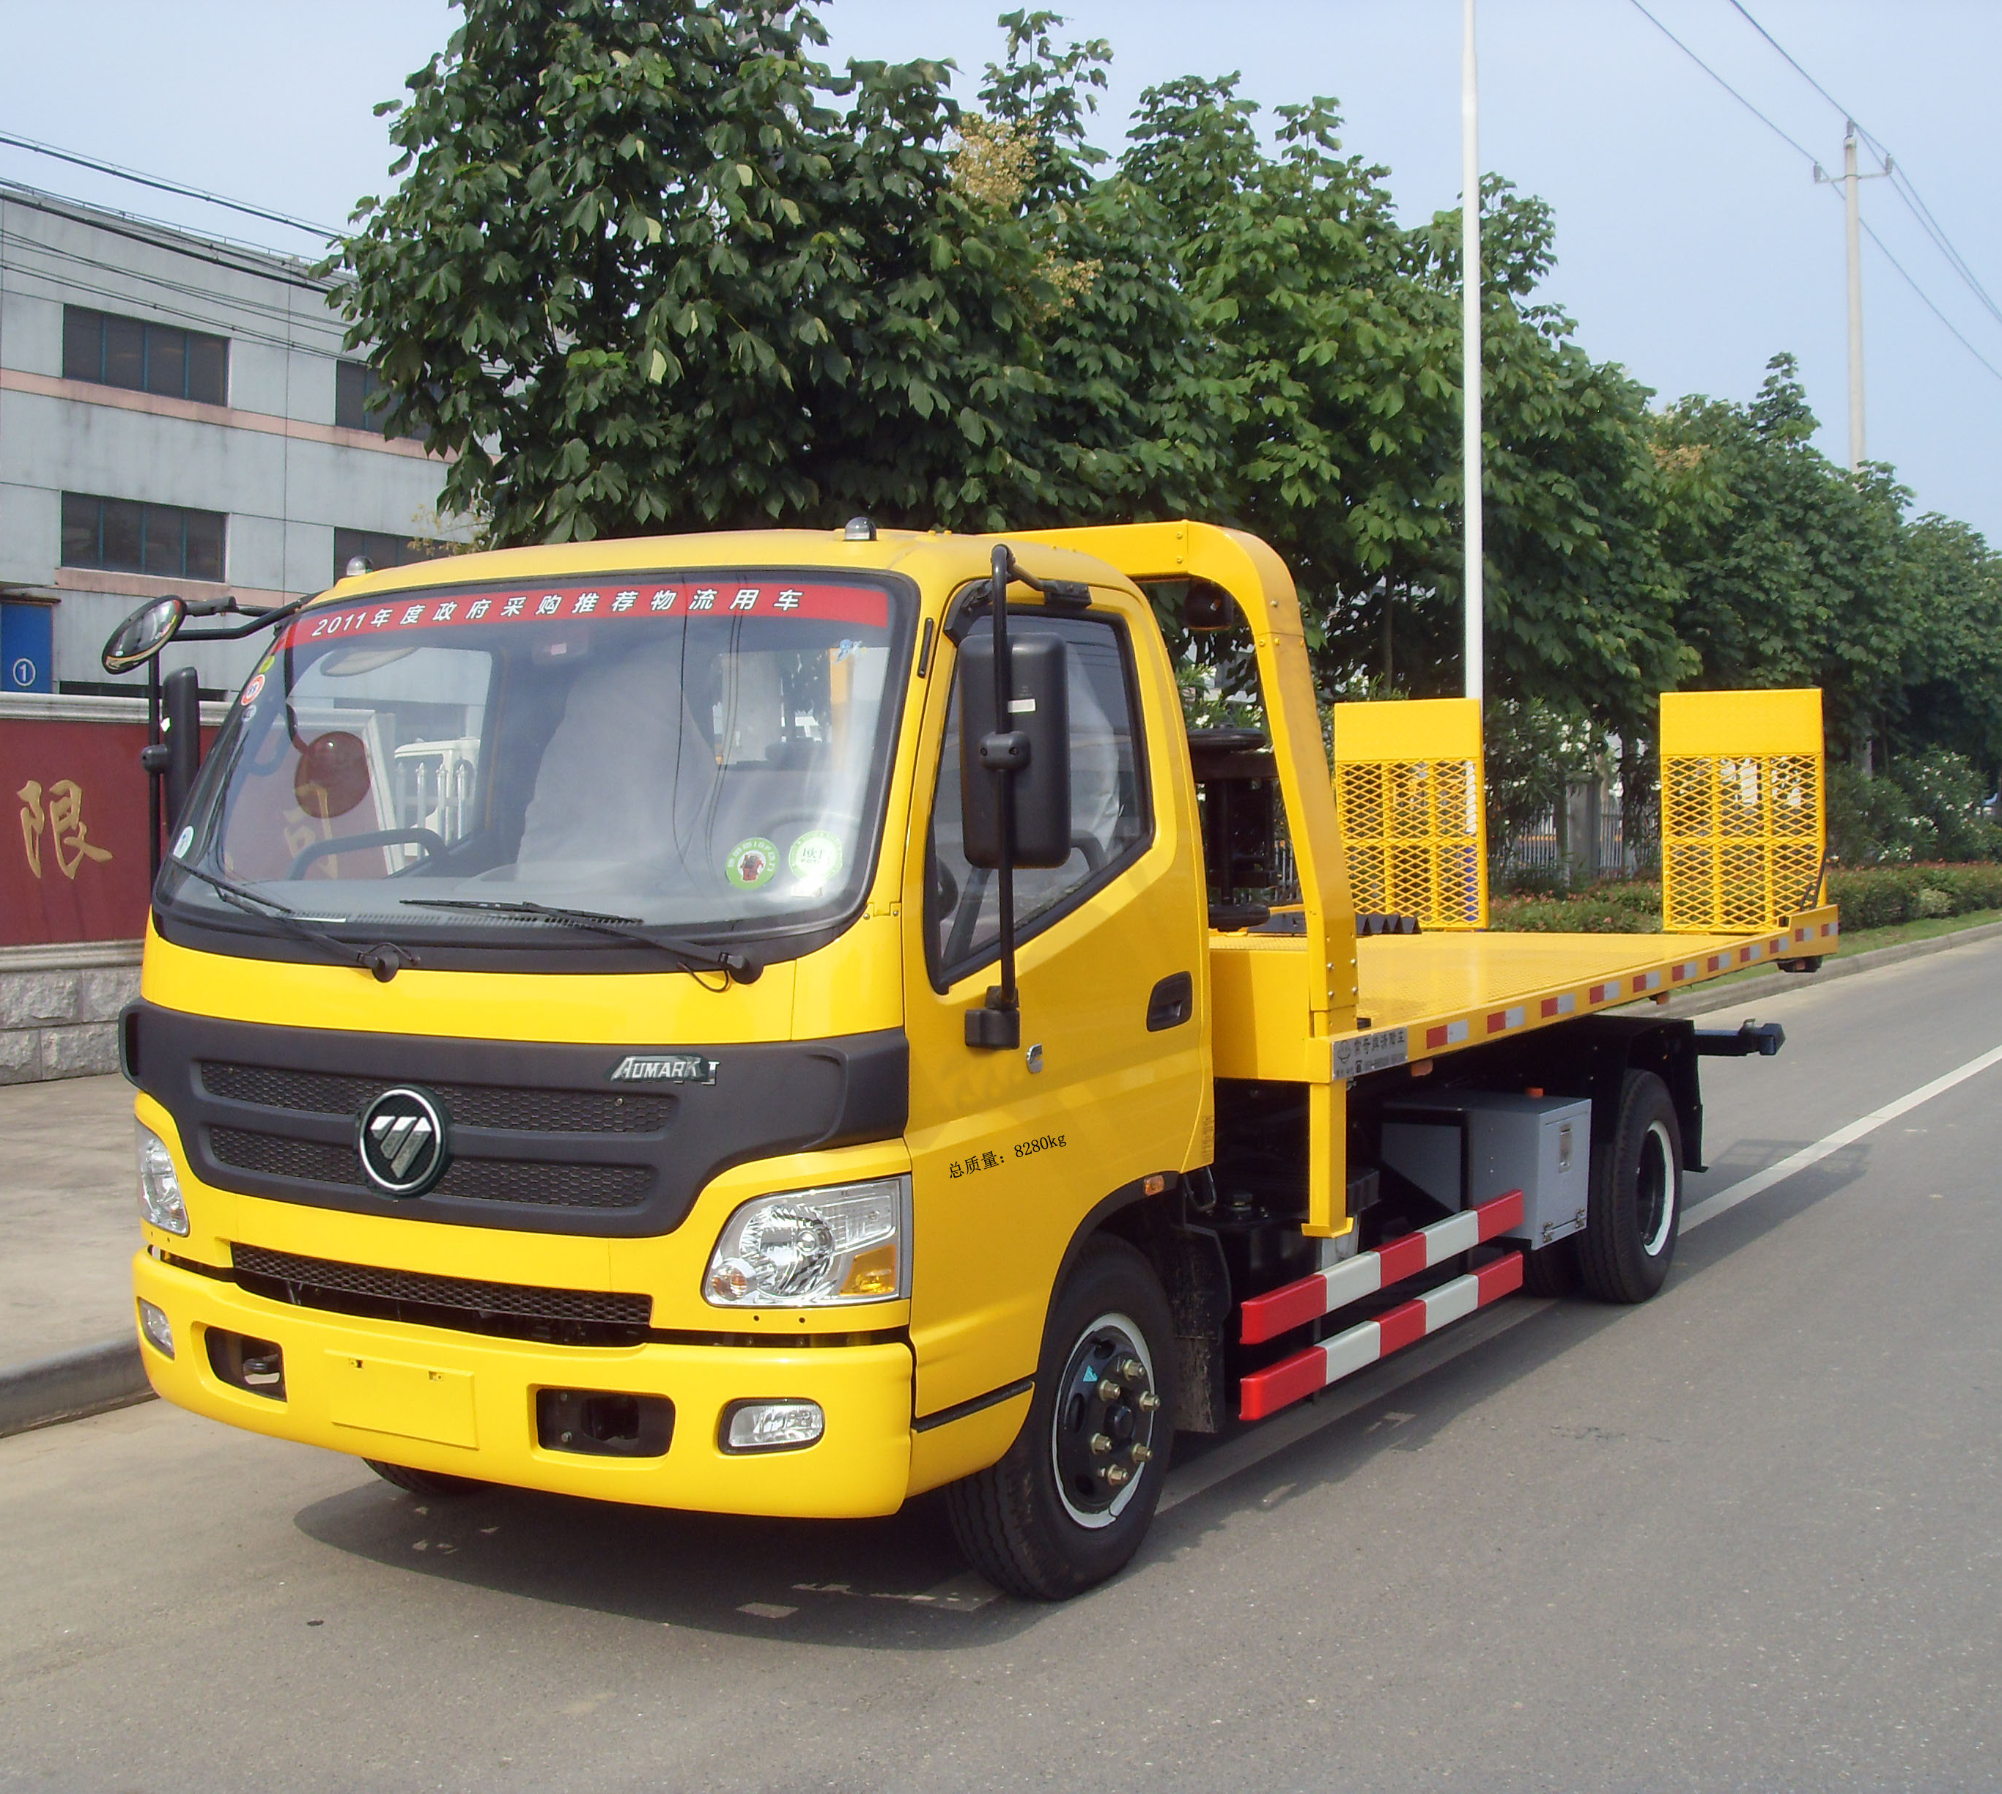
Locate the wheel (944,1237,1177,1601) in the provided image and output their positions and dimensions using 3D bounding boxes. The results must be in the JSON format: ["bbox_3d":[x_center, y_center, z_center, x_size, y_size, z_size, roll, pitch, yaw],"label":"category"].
[{"bbox_3d":[0.147,1.098,5.688,0.207,0.768,0.768,0,2,29],"label":"wheel"}]

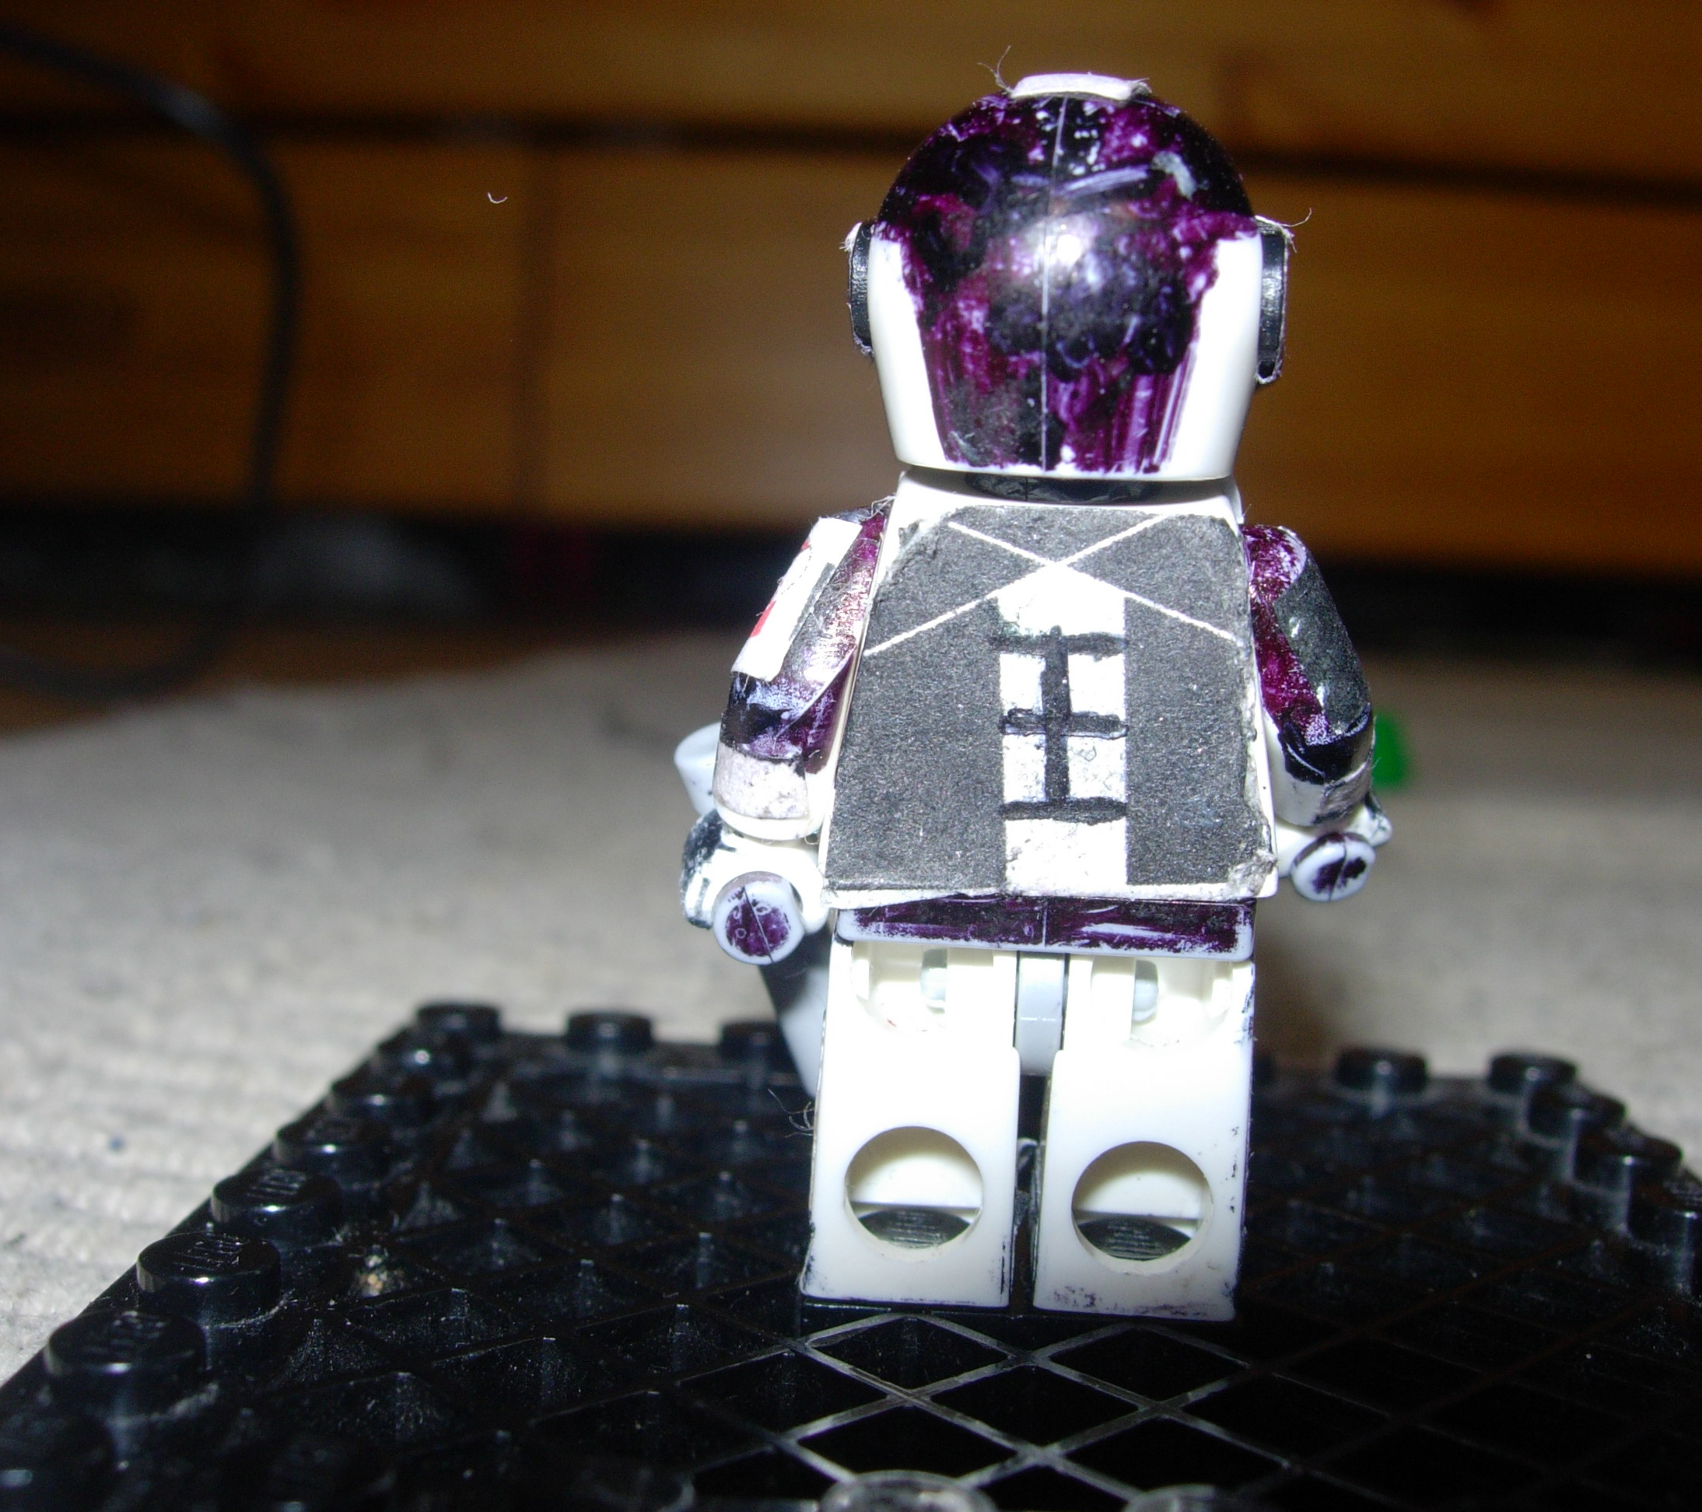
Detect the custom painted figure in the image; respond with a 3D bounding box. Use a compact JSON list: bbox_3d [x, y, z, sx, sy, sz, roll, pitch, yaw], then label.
[{"bbox_3d":[0.007,-0.003,0.084,0.027,0.045,0.015,2,6,2],"label":"custom painted figure"}]

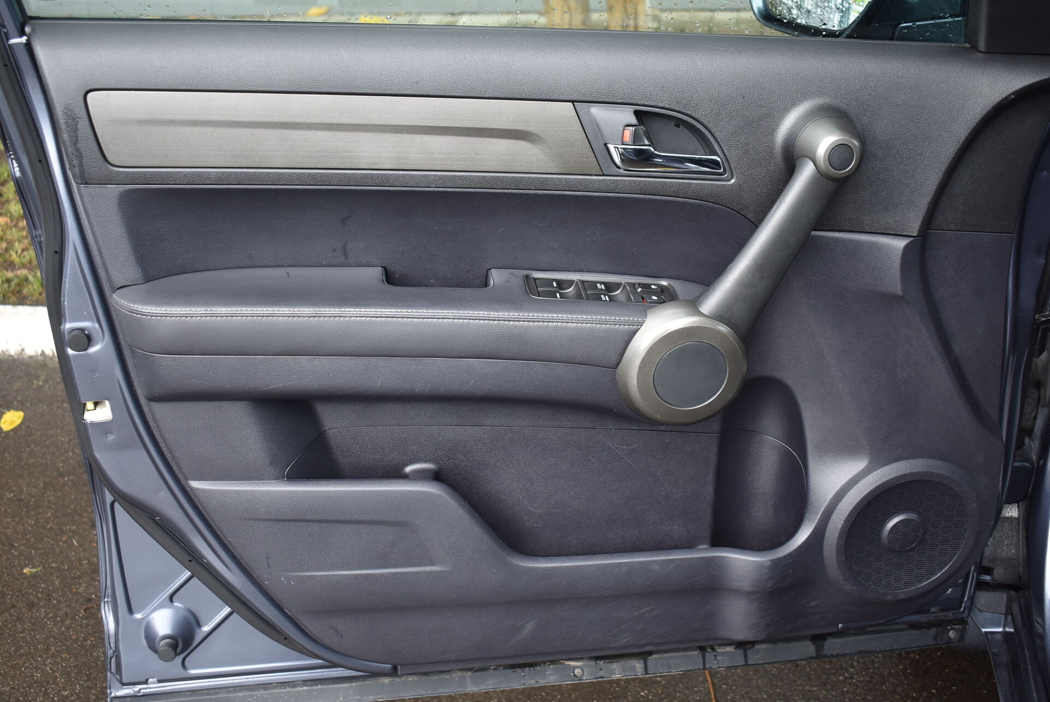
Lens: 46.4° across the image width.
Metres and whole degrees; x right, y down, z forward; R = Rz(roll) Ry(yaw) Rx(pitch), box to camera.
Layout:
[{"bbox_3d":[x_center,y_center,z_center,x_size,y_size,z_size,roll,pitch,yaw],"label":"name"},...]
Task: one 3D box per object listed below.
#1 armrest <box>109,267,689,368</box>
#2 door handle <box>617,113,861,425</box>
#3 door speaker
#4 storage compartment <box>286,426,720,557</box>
[{"bbox_3d":[-0.121,-0.032,1.272,0.590,0.090,0.105,-2,22,-6],"label":"armrest"},{"bbox_3d":[0.222,-0.080,1.288,0.256,0.325,0.108,-2,22,-6],"label":"door handle"},{"bbox_3d":[0.457,0.221,1.475,0.155,0.156,0.030,-2,22,-6],"label":"door speaker"},{"bbox_3d":[-0.011,0.186,1.389,0.515,0.185,0.093,-2,22,-6],"label":"storage compartment"}]

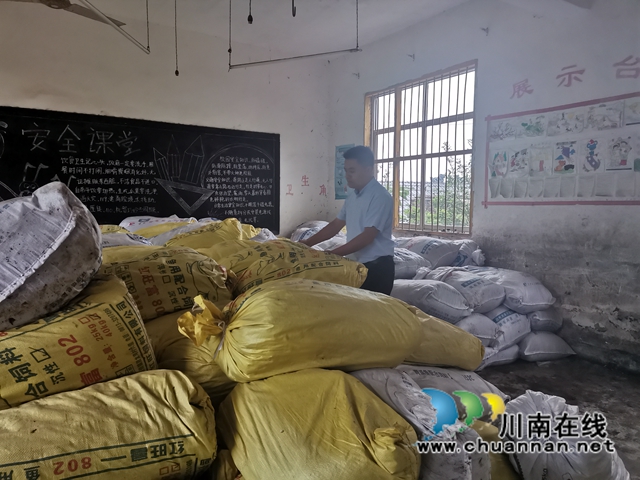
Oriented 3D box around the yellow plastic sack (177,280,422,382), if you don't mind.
[{"bbox_3d":[-0.069,0.311,1.690,0.820,0.310,0.390,0,4,-14],"label":"yellow plastic sack"}]

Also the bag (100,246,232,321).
[{"bbox_3d":[-0.793,0.214,2.420,0.750,0.300,0.420,0,4,-8],"label":"bag"}]

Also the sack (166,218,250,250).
[{"bbox_3d":[-0.761,-0.017,3.250,0.660,0.260,0.420,-2,5,-32],"label":"sack"}]

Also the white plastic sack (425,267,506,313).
[{"bbox_3d":[1.290,0.444,4.445,0.480,0.250,0.700,-4,10,-42],"label":"white plastic sack"}]

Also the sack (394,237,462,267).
[{"bbox_3d":[1.076,0.139,4.950,0.450,0.250,0.720,-4,6,-45],"label":"sack"}]

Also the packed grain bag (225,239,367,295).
[{"bbox_3d":[-0.135,0.145,2.450,0.760,0.280,0.430,-1,4,-17],"label":"packed grain bag"}]

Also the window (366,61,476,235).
[{"bbox_3d":[1.136,-0.991,5.711,0.120,1.777,1.814,-2,5,-32],"label":"window"}]

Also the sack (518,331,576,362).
[{"bbox_3d":[1.874,0.891,4.220,0.430,0.220,0.660,-1,4,-16],"label":"sack"}]

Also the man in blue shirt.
[{"bbox_3d":[0.166,0.230,2.967,0.540,1.670,0.480,-1,5,-25],"label":"man in blue shirt"}]

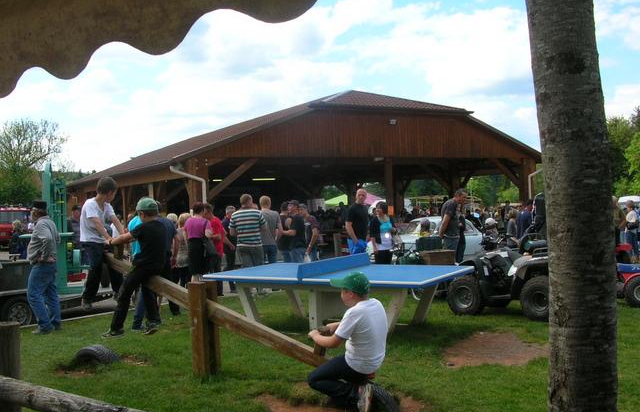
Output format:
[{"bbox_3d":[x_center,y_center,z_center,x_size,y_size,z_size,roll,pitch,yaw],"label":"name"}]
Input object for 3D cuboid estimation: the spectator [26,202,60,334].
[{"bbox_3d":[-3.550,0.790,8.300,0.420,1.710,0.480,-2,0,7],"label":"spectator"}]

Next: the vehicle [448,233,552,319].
[{"bbox_3d":[2.680,0.955,9.100,1.800,1.100,1.050,-2,0,28],"label":"vehicle"}]

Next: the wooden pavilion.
[{"bbox_3d":[-2.800,-1.260,31.000,15.900,5.850,22.000,-2,0,-30],"label":"wooden pavilion"}]

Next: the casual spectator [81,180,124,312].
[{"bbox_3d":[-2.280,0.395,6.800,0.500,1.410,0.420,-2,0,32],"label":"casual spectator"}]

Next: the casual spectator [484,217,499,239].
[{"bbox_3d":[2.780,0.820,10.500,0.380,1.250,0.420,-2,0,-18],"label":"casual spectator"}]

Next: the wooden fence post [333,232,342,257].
[{"bbox_3d":[0.420,1.090,15.500,0.200,0.820,0.200,-2,0,30],"label":"wooden fence post"}]

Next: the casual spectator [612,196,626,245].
[{"bbox_3d":[6.650,0.610,14.500,0.500,1.660,0.380,-2,0,18],"label":"casual spectator"}]

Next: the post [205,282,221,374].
[{"bbox_3d":[-0.990,1.144,6.040,0.115,0.870,0.115,-2,0,34],"label":"post"}]

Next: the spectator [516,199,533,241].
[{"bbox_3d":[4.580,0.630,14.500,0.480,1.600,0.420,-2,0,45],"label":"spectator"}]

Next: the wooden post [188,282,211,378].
[{"bbox_3d":[-1.096,1.128,5.860,0.115,0.860,0.115,-2,0,34],"label":"wooden post"}]

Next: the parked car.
[{"bbox_3d":[2.850,0.930,16.500,1.520,1.380,3.700,-2,0,44],"label":"parked car"}]

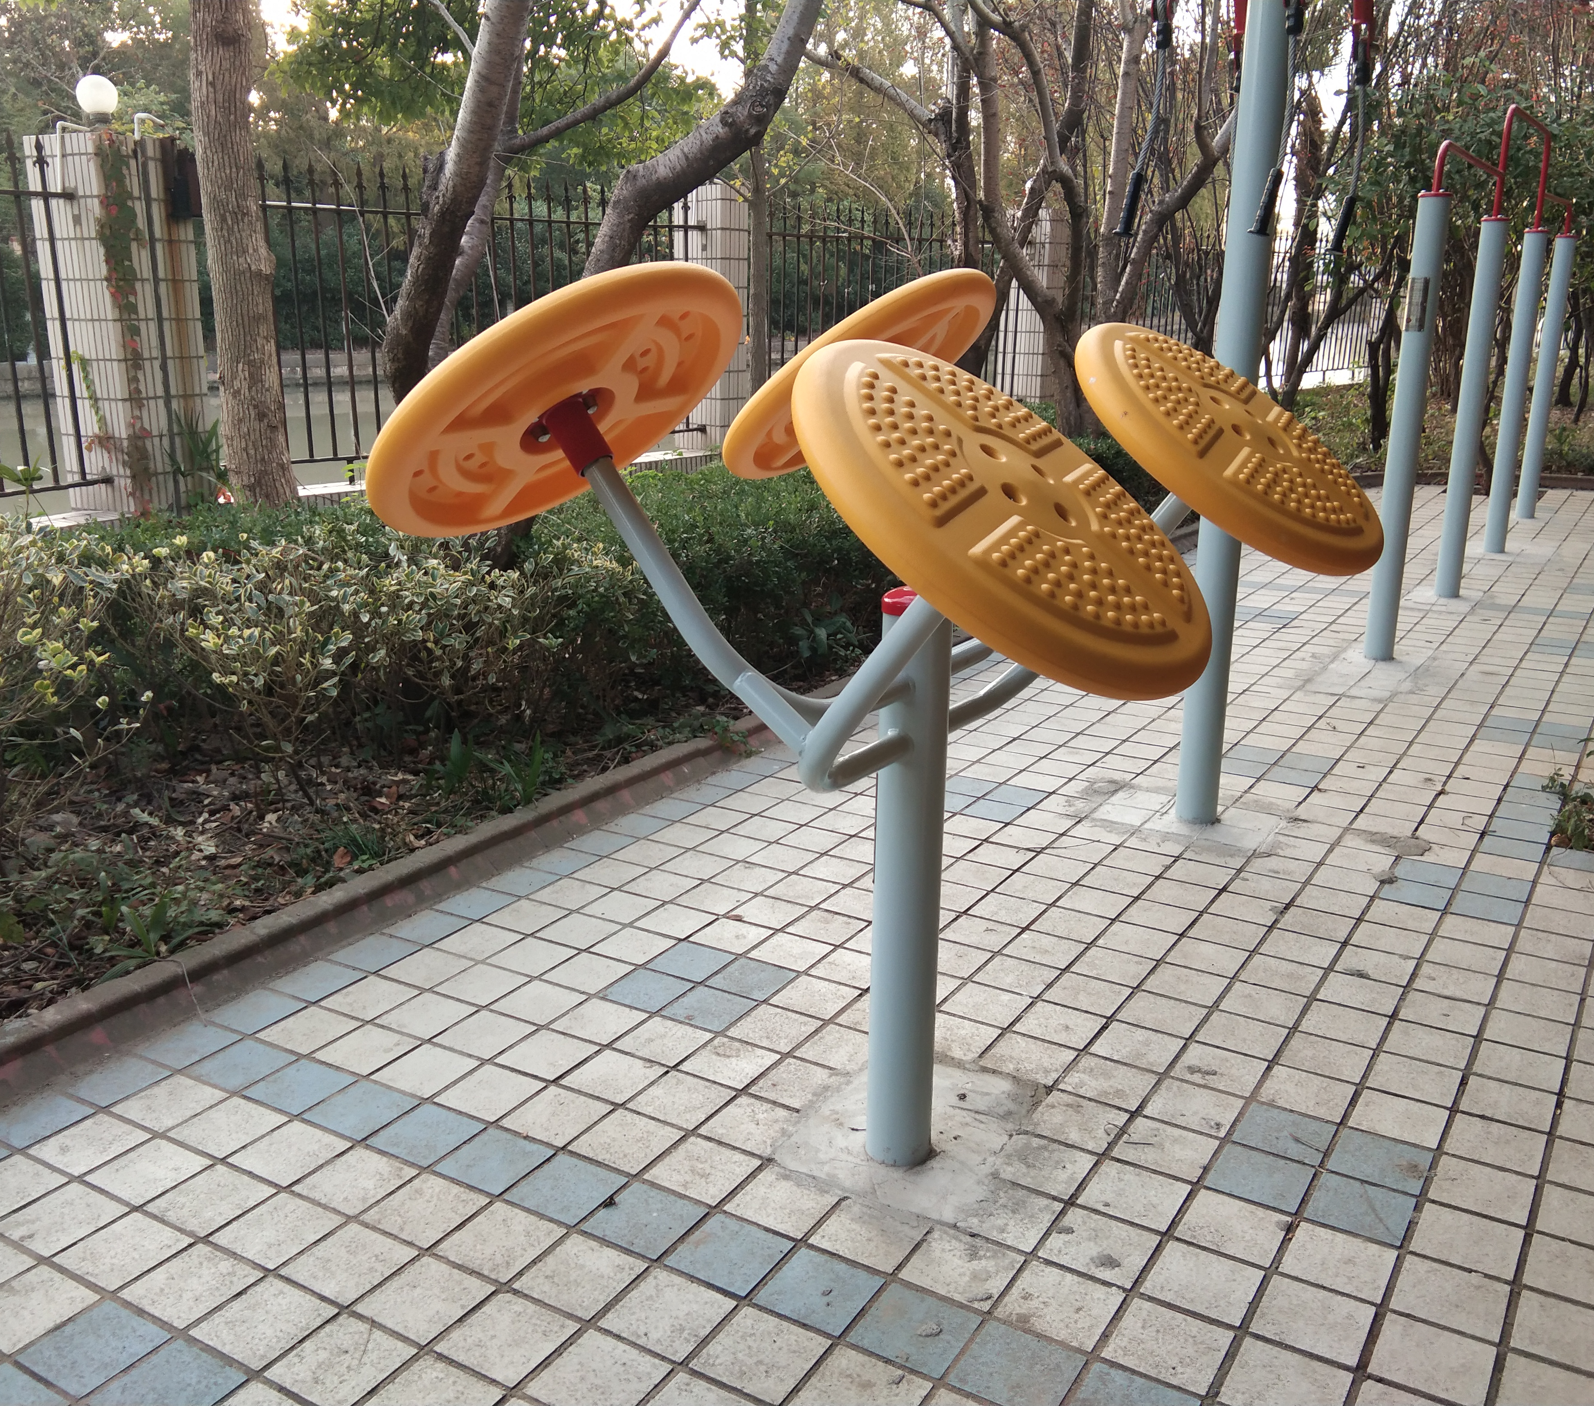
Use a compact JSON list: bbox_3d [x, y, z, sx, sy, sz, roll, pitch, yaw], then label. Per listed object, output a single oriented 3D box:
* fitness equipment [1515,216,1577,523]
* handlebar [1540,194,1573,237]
[{"bbox_3d":[4.586,-1.995,10.268,0.118,1.690,0.118,9,18,28],"label":"fitness equipment"},{"bbox_3d":[4.210,-2.720,9.349,0.060,0.230,1.550,9,18,28],"label":"handlebar"}]

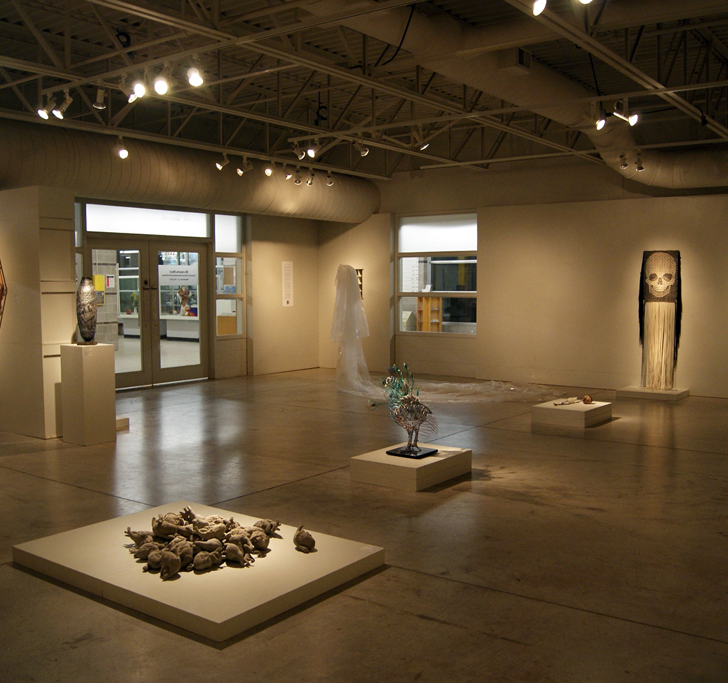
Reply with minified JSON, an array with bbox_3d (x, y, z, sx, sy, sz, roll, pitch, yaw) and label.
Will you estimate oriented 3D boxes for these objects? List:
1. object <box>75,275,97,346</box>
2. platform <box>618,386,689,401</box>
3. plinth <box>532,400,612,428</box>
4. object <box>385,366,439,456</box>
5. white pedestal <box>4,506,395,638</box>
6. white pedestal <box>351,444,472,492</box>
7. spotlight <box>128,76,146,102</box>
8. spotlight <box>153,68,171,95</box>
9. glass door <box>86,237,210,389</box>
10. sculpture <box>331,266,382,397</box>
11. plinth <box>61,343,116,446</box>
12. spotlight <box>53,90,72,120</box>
[{"bbox_3d":[-2.660,-0.300,7.360,0.190,0.650,0.190,3,5,35],"label":"object"},{"bbox_3d":[3.930,0.701,10.438,0.790,0.080,0.580,3,5,36],"label":"platform"},{"bbox_3d":[2.314,0.786,8.509,0.594,0.171,0.797,3,5,37],"label":"plinth"},{"bbox_3d":[0.373,0.529,6.042,0.340,0.691,0.290,-3,5,-32],"label":"object"},{"bbox_3d":[-0.890,1.153,4.154,1.600,0.085,1.180,3,5,36],"label":"white pedestal"},{"bbox_3d":[0.375,0.966,5.990,0.608,0.175,0.772,3,5,37],"label":"white pedestal"},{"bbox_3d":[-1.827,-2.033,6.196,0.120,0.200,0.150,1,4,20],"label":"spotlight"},{"bbox_3d":[-1.595,-2.056,6.050,0.125,0.200,0.170,0,4,6],"label":"spotlight"},{"bbox_3d":[-3.227,-0.424,11.610,0.090,2.190,2.190,3,5,37],"label":"glass door"},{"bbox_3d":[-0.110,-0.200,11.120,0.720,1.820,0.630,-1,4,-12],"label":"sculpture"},{"bbox_3d":[-2.634,0.503,7.363,0.366,0.928,0.334,3,5,37],"label":"plinth"},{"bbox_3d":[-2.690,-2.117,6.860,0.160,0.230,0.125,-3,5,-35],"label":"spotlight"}]

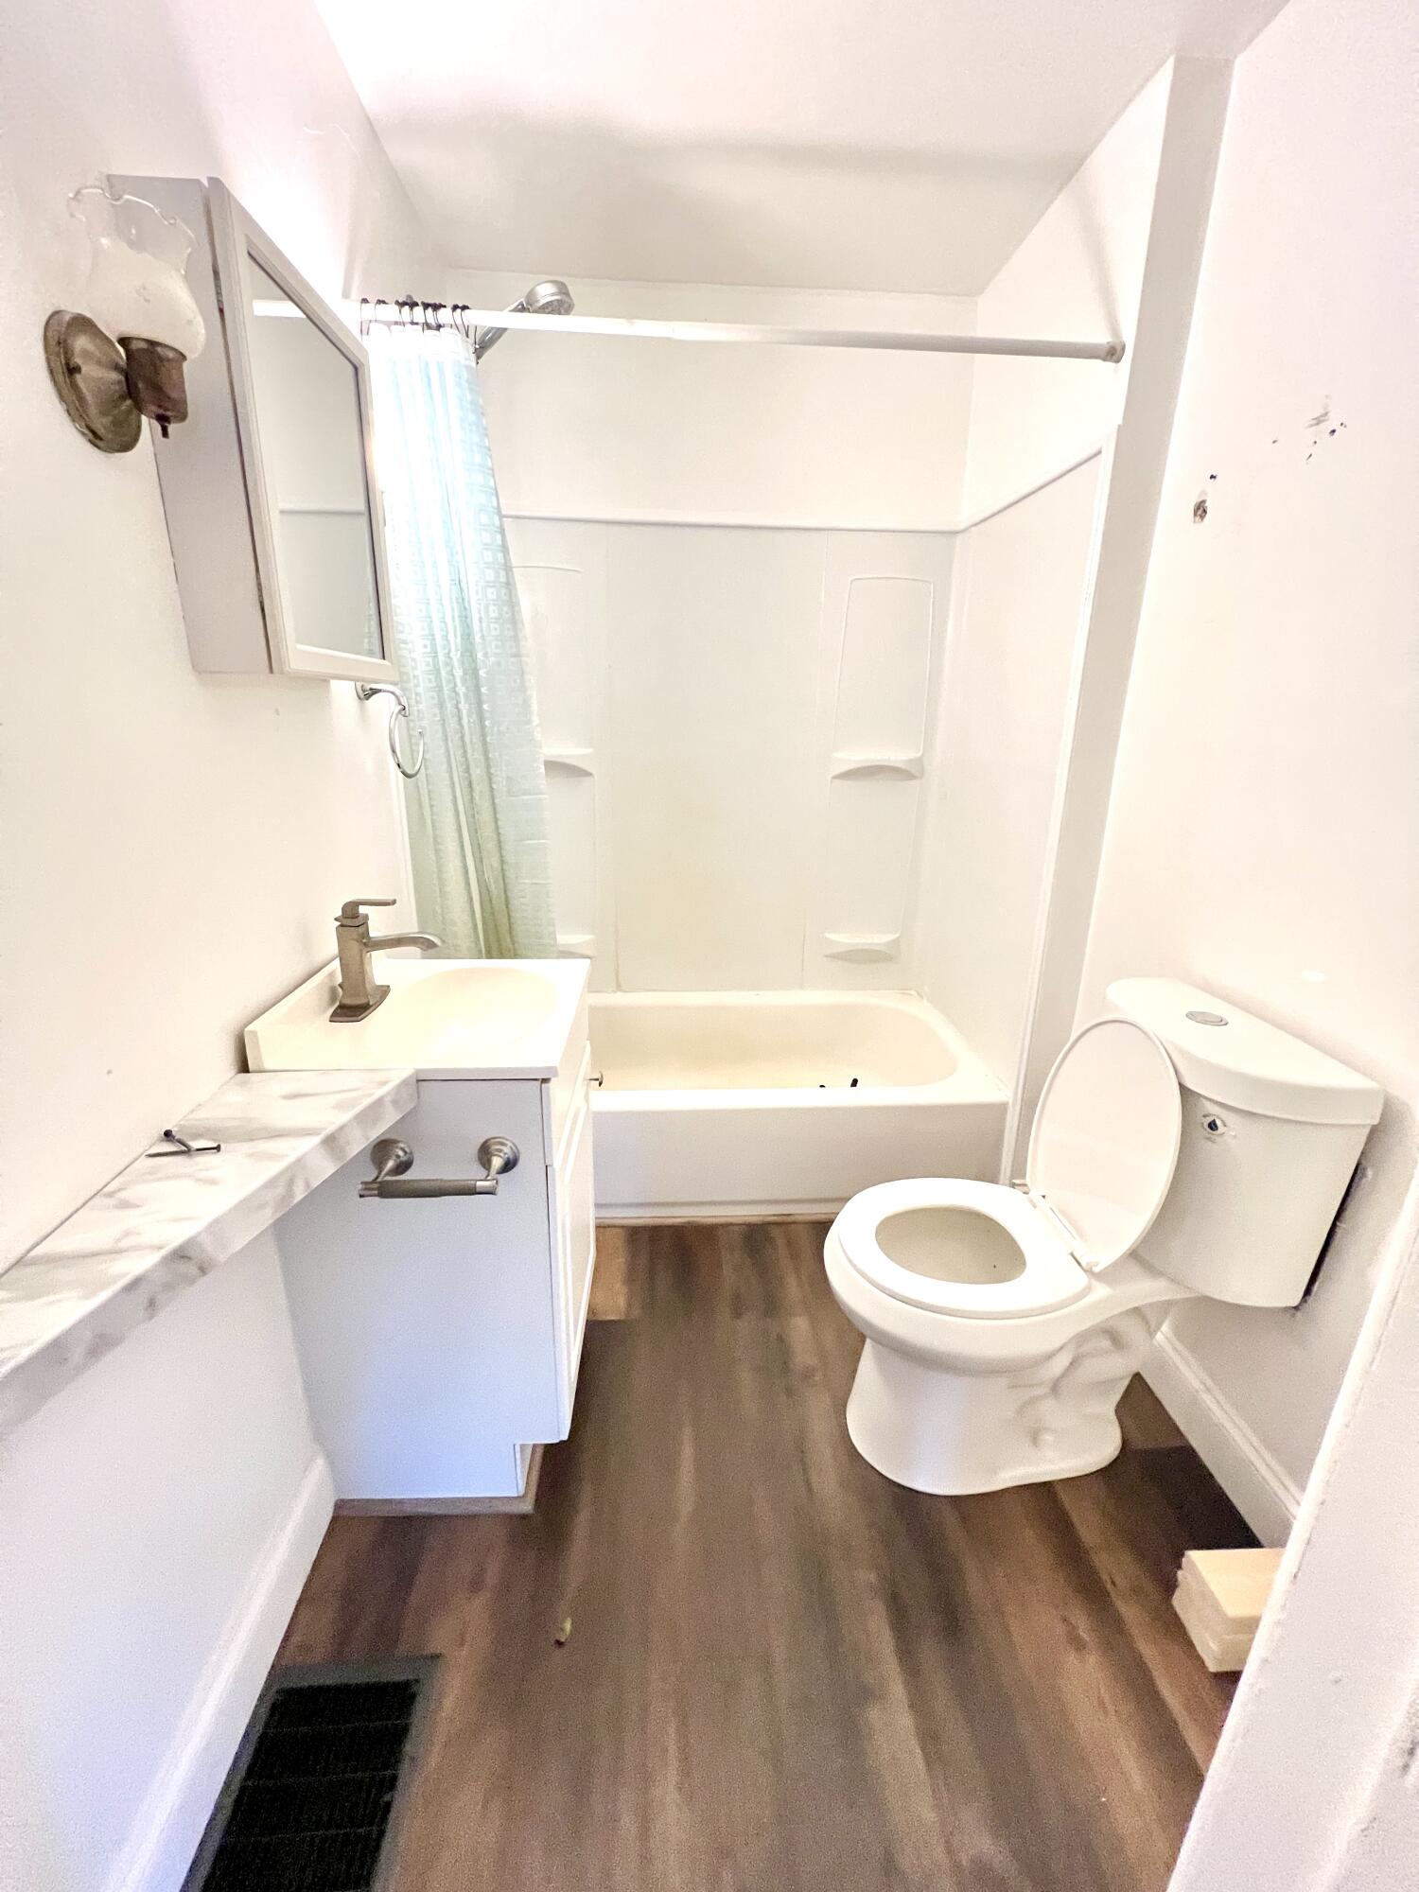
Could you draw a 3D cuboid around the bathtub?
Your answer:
[{"bbox_3d":[0.037,0.452,2.255,1.508,0.331,0.819,0,17,-3],"label":"bathtub"}]

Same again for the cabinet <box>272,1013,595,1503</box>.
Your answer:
[{"bbox_3d":[-0.442,0.492,1.313,0.408,0.796,0.467,0,17,-3],"label":"cabinet"}]

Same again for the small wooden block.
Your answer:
[{"bbox_3d":[0.798,0.958,1.032,0.188,0.103,0.088,0,17,-3],"label":"small wooden block"}]

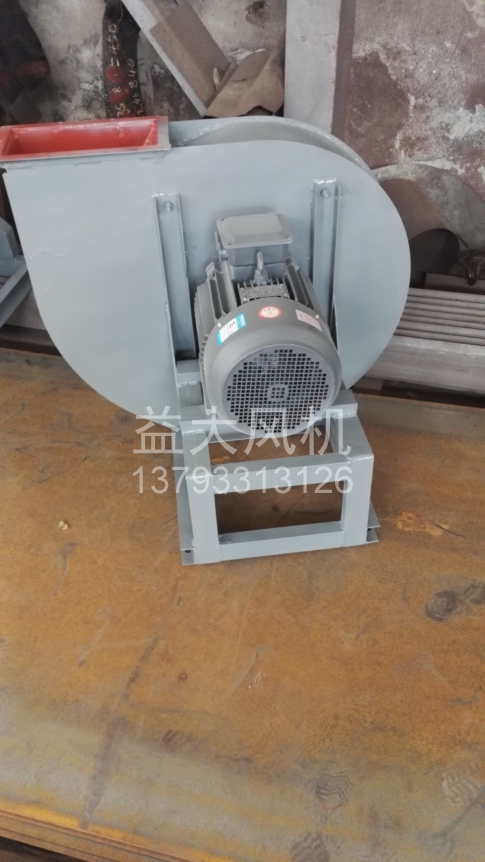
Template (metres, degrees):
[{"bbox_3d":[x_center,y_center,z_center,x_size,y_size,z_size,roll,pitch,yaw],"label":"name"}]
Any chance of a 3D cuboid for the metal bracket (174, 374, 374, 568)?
[{"bbox_3d":[0.067,0.041,1.701,0.517,0.332,0.494,-6,38,-4],"label":"metal bracket"}]

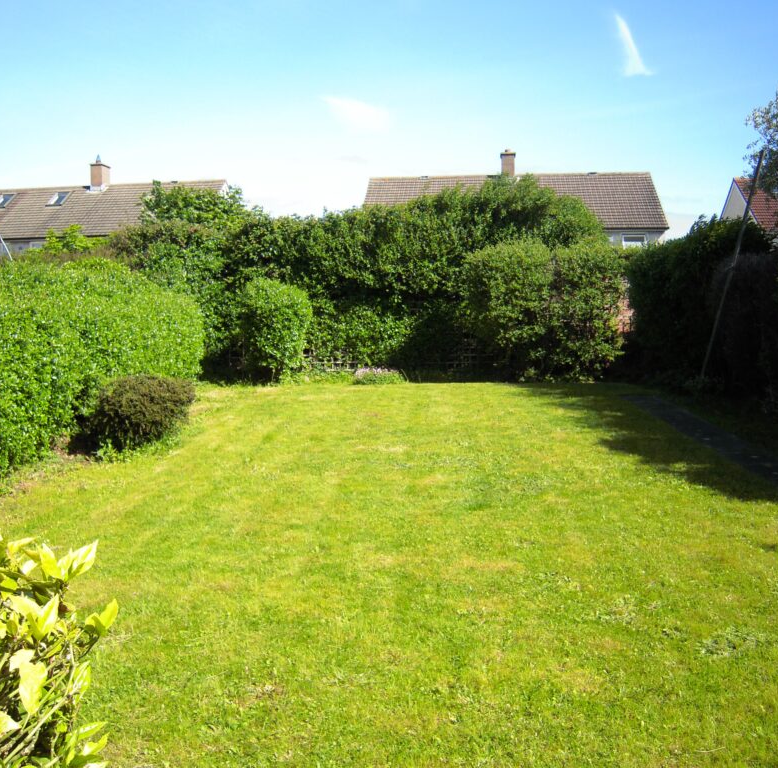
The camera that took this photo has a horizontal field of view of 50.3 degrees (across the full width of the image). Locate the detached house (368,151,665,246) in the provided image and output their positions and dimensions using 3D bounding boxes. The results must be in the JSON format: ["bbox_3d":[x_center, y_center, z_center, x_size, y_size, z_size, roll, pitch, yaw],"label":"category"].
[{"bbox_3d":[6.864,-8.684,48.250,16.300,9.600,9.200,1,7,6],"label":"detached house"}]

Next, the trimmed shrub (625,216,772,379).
[{"bbox_3d":[5.450,-1.498,14.826,2.000,2.980,2.300,0,7,4],"label":"trimmed shrub"}]

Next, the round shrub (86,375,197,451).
[{"bbox_3d":[-2.830,0.241,9.389,1.200,0.770,1.150,0,7,0],"label":"round shrub"}]

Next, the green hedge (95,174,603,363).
[{"bbox_3d":[-0.600,-2.232,16.956,10.100,3.950,1.900,0,7,4],"label":"green hedge"}]

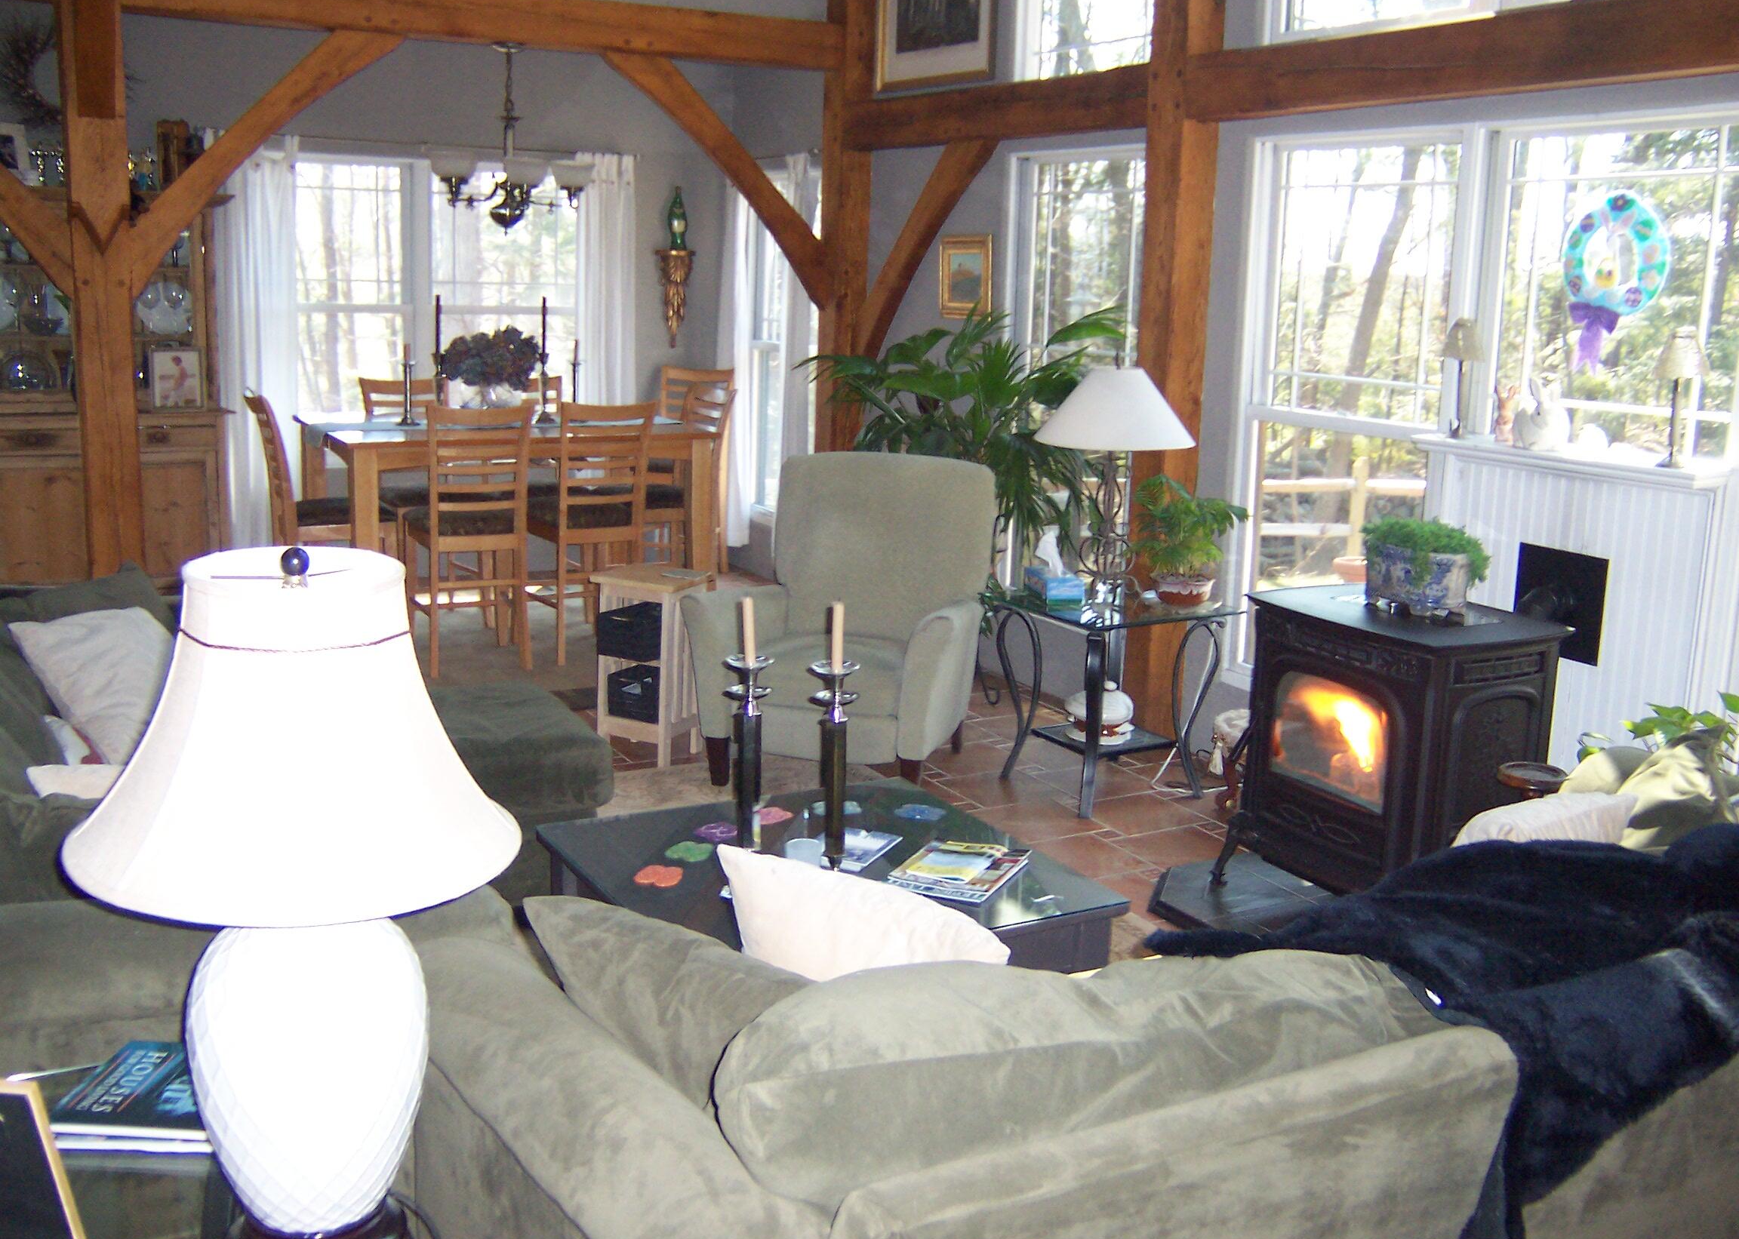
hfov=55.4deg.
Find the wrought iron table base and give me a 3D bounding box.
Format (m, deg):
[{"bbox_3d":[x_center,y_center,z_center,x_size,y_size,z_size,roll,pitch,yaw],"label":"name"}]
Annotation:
[{"bbox_3d":[0.724,0.255,5.253,0.520,0.570,0.520,-7,14,-34],"label":"wrought iron table base"}]

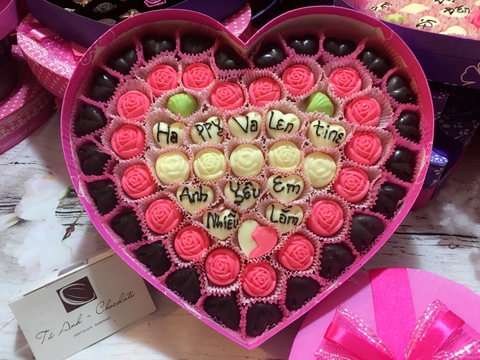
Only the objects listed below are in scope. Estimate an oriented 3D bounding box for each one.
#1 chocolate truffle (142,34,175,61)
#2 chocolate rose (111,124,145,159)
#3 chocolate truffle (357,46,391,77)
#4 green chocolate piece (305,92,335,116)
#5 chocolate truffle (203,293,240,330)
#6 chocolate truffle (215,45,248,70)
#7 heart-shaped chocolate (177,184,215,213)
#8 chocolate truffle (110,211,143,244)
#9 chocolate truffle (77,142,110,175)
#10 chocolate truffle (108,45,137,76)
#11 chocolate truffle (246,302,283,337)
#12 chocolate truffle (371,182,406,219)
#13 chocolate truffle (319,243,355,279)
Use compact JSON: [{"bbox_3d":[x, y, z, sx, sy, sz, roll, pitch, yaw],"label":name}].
[{"bbox_3d":[-0.072,-0.114,0.351,0.028,0.015,0.026,0,78,3],"label":"chocolate truffle"},{"bbox_3d":[-0.093,-0.032,0.334,0.028,0.015,0.028,0,78,3],"label":"chocolate rose"},{"bbox_3d":[0.121,-0.105,0.363,0.027,0.016,0.029,-33,79,-6],"label":"chocolate truffle"},{"bbox_3d":[0.072,-0.066,0.358,0.027,0.018,0.027,0,78,1],"label":"green chocolate piece"},{"bbox_3d":[-0.013,0.098,0.301,0.028,0.015,0.026,37,82,10],"label":"chocolate truffle"},{"bbox_3d":[-0.007,-0.107,0.354,0.028,0.015,0.025,17,78,7],"label":"chocolate truffle"},{"bbox_3d":[-0.037,0.017,0.339,0.030,0.015,0.027,0,78,1],"label":"heart-shaped chocolate"},{"bbox_3d":[-0.094,0.039,0.335,0.028,0.016,0.028,0,78,1],"label":"chocolate truffle"},{"bbox_3d":[-0.123,-0.017,0.338,0.025,0.015,0.028,9,77,5],"label":"chocolate truffle"},{"bbox_3d":[-0.106,-0.106,0.358,0.025,0.015,0.028,43,82,11],"label":"chocolate truffle"},{"bbox_3d":[0.018,0.103,0.298,0.028,0.015,0.026,-30,78,-4],"label":"chocolate truffle"},{"bbox_3d":[0.125,0.017,0.337,0.028,0.016,0.028,0,78,1],"label":"chocolate truffle"},{"bbox_3d":[0.080,0.066,0.327,0.028,0.016,0.028,0,78,1],"label":"chocolate truffle"}]

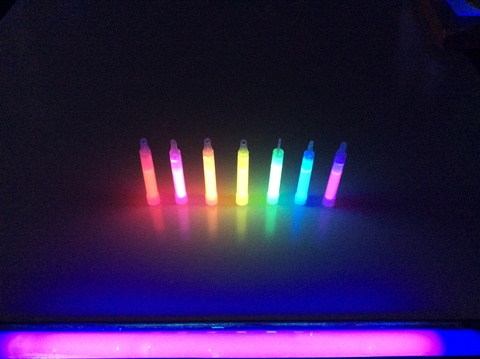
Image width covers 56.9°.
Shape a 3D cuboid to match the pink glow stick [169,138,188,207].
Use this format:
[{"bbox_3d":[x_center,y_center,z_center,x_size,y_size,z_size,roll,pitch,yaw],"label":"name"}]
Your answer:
[{"bbox_3d":[-0.072,-0.009,0.517,0.013,0.103,0.013,2,47,0],"label":"pink glow stick"}]

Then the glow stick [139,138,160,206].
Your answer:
[{"bbox_3d":[-0.107,-0.009,0.516,0.013,0.103,0.013,2,47,0],"label":"glow stick"}]

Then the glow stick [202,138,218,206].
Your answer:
[{"bbox_3d":[-0.035,-0.009,0.518,0.013,0.103,0.013,2,47,0],"label":"glow stick"}]

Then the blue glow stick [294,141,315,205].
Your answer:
[{"bbox_3d":[0.077,-0.008,0.519,0.013,0.103,0.013,2,47,0],"label":"blue glow stick"}]

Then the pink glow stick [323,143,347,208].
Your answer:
[{"bbox_3d":[0.112,-0.006,0.519,0.013,0.103,0.013,2,47,0],"label":"pink glow stick"}]

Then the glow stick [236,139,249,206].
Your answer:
[{"bbox_3d":[0.004,-0.008,0.518,0.013,0.103,0.013,2,47,0],"label":"glow stick"}]

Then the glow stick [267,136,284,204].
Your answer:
[{"bbox_3d":[0.042,-0.009,0.520,0.013,0.103,0.013,2,47,0],"label":"glow stick"}]

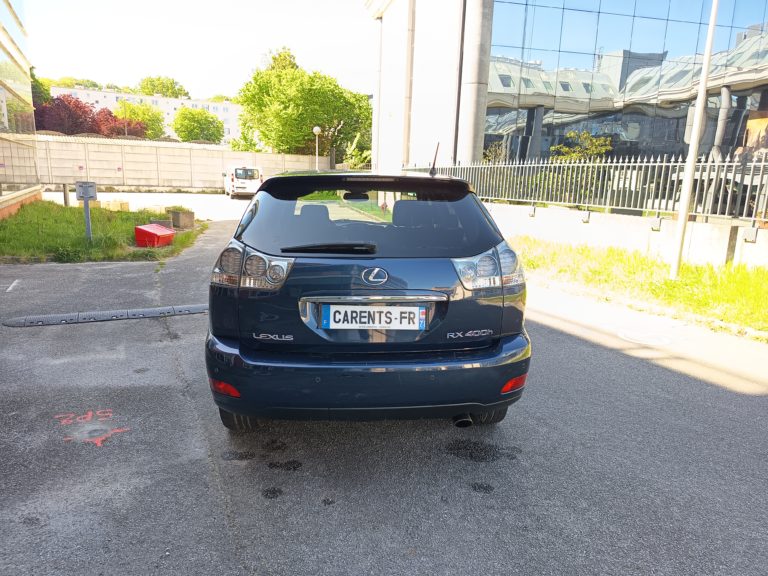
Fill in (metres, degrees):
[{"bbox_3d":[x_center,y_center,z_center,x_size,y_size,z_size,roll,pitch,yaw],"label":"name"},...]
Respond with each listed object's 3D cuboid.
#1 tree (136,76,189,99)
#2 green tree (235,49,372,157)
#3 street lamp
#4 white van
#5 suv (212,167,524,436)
[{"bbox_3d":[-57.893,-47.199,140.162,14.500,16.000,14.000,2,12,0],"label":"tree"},{"bbox_3d":[-6.936,-14.626,47.524,13.000,12.296,12.000,2,12,0],"label":"green tree"},{"bbox_3d":[-3.574,-6.411,28.285,0.430,4.167,0.430,2,12,0],"label":"street lamp"},{"bbox_3d":[-9.177,-6.833,34.918,1.930,1.960,4.800,-3,12,-21],"label":"white van"},{"bbox_3d":[-0.222,-0.178,4.735,1.845,1.690,4.755,1,12,-5],"label":"suv"}]

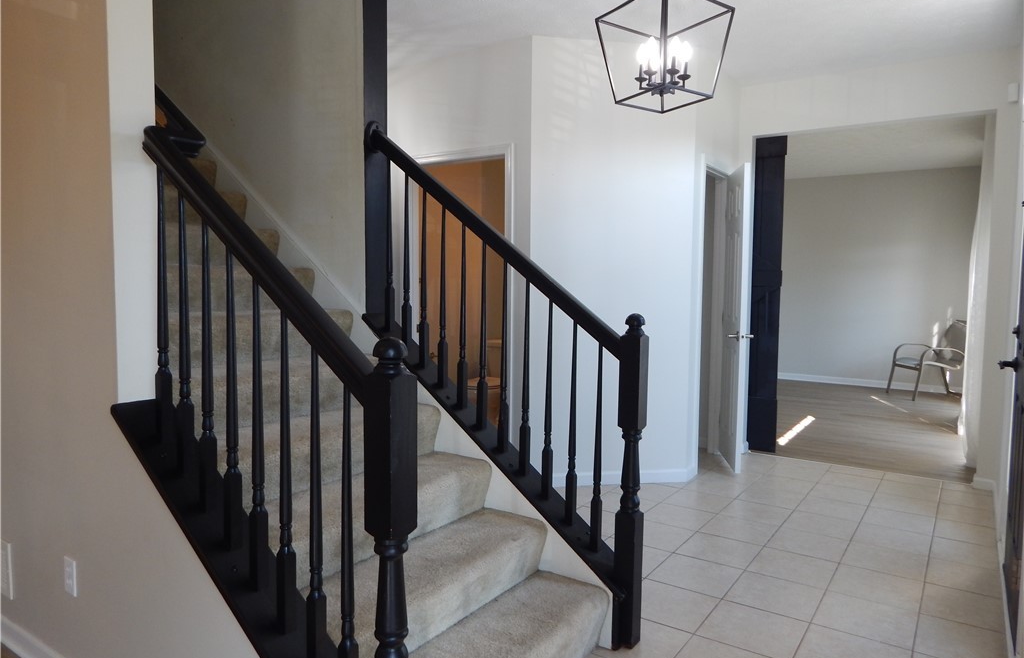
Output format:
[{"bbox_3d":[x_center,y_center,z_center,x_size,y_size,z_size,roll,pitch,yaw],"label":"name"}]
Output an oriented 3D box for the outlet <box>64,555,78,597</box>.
[{"bbox_3d":[-1.292,0.724,1.902,0.073,0.113,0.010,3,4,35],"label":"outlet"}]

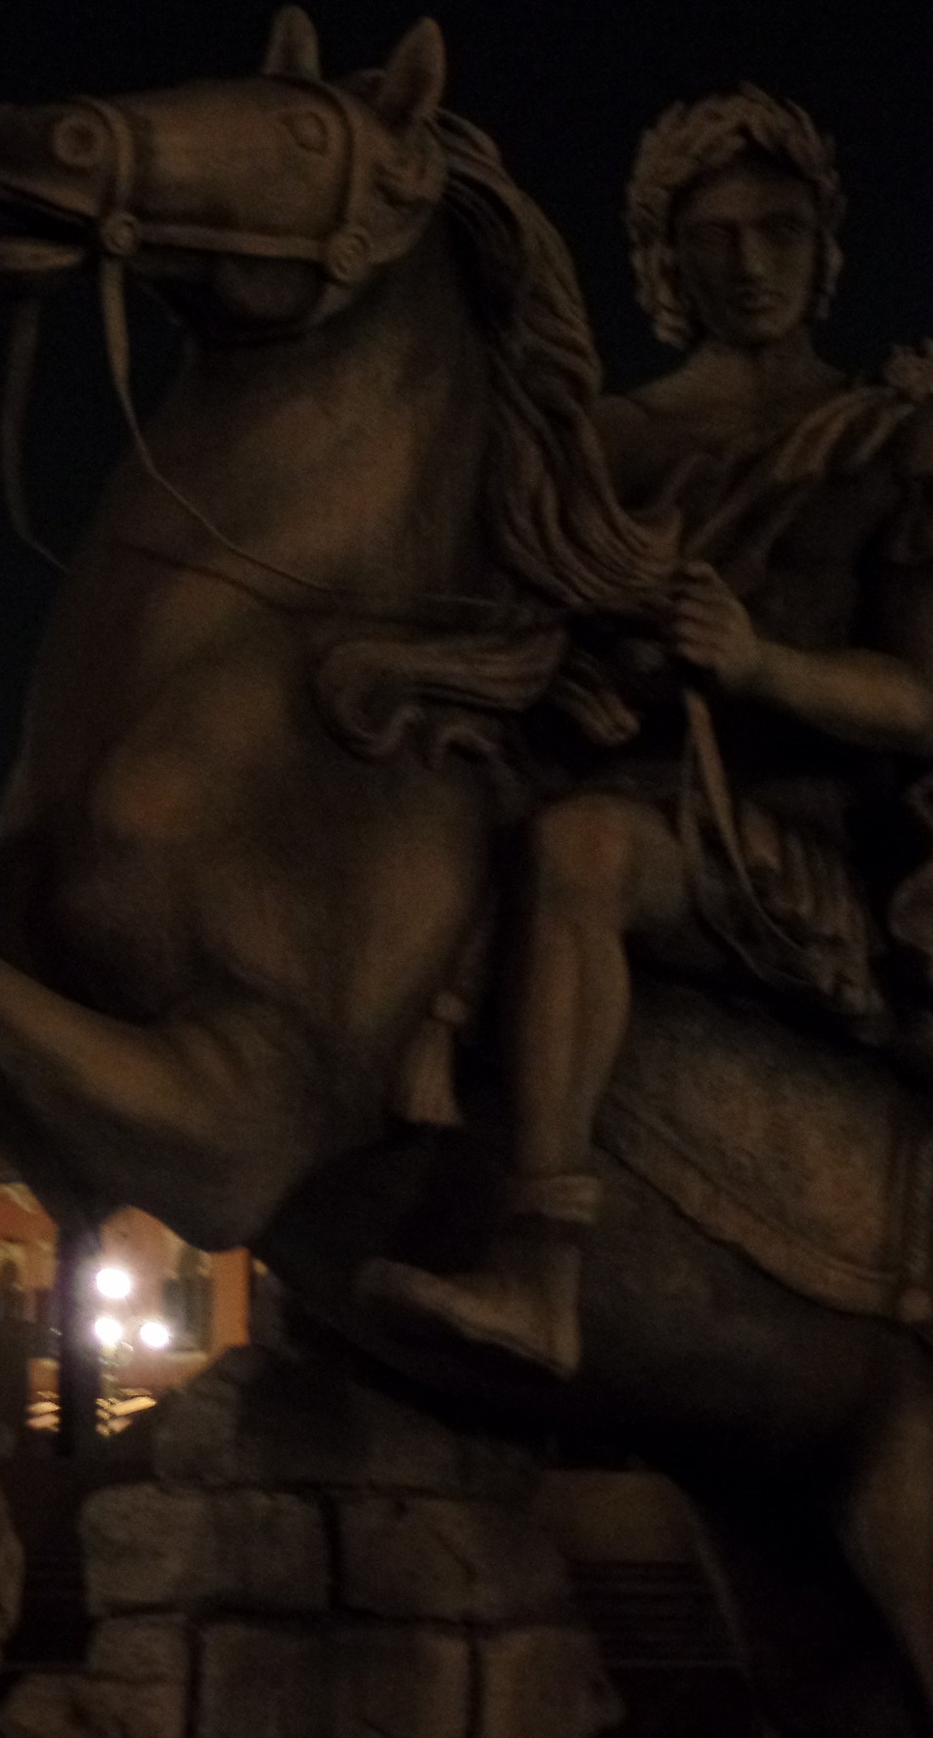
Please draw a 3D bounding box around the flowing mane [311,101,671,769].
[{"bbox_3d":[0.037,-0.606,7.300,0.470,0.930,0.360,5,-9,-32],"label":"flowing mane"}]

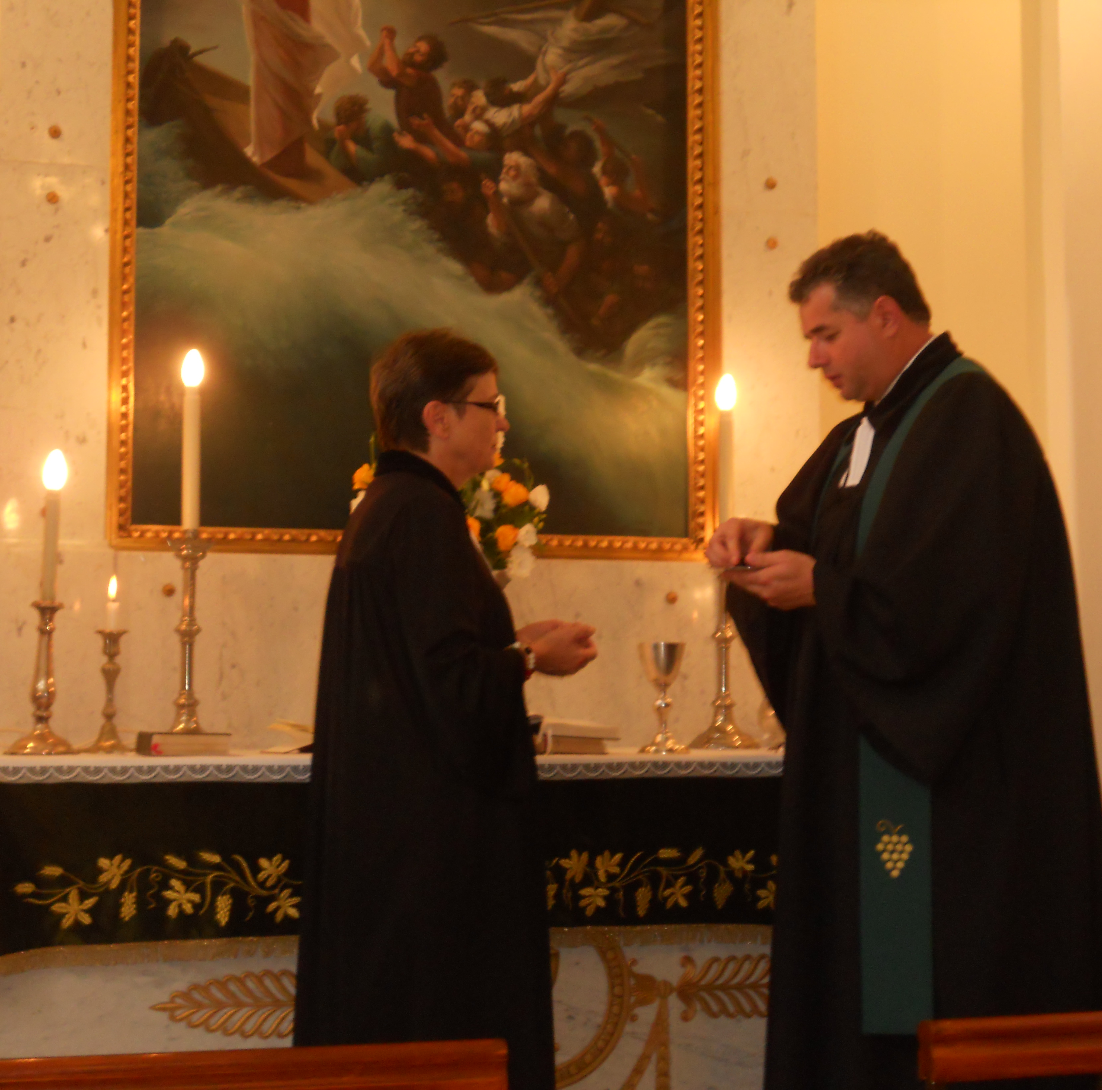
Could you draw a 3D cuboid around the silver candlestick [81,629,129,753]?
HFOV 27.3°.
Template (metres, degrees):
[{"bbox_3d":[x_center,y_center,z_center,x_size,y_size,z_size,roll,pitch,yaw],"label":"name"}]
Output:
[{"bbox_3d":[-0.796,0.261,4.050,0.084,0.217,0.084,1,-4,-16],"label":"silver candlestick"}]

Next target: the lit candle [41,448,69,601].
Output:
[{"bbox_3d":[-0.874,-0.034,3.980,0.038,0.263,0.038,3,-4,-16],"label":"lit candle"}]

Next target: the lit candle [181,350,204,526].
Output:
[{"bbox_3d":[-0.666,-0.195,4.200,0.039,0.335,0.039,1,-4,-16],"label":"lit candle"}]

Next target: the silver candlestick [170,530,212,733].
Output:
[{"bbox_3d":[-0.672,0.179,4.200,0.135,0.408,0.135,1,-4,-16],"label":"silver candlestick"}]

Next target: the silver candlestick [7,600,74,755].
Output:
[{"bbox_3d":[-0.893,0.234,3.980,0.121,0.273,0.121,3,-4,-16],"label":"silver candlestick"}]

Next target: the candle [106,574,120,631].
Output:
[{"bbox_3d":[-0.782,0.102,4.050,0.021,0.101,0.021,1,-4,-16],"label":"candle"}]

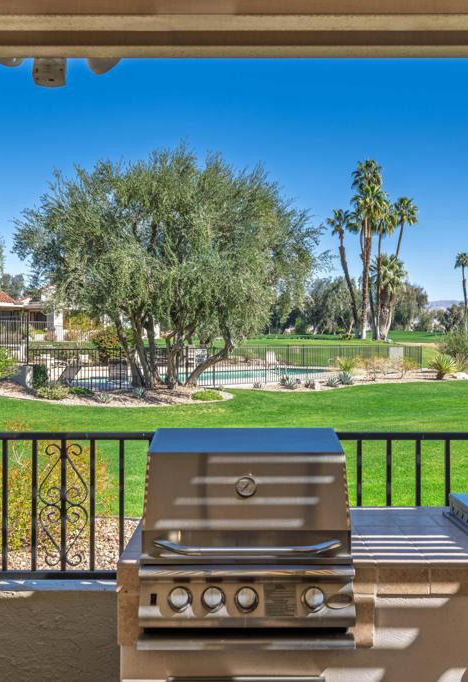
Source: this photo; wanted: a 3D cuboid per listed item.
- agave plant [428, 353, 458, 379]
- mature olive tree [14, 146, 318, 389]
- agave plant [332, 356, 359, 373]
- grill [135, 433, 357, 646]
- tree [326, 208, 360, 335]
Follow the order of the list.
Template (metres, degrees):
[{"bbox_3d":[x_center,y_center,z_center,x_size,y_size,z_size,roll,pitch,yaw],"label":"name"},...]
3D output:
[{"bbox_3d":[8.803,1.072,28.700,1.220,1.093,1.178,0,0,0],"label":"agave plant"},{"bbox_3d":[-2.522,-2.747,25.500,11.360,9.043,10.300,0,0,0],"label":"mature olive tree"},{"bbox_3d":[5.498,1.178,33.500,1.227,0.835,1.150,0,0,0],"label":"agave plant"},{"bbox_3d":[0.044,0.671,2.471,0.706,0.653,0.583,0,0,0],"label":"grill"},{"bbox_3d":[11.714,-7.328,73.000,3.637,13.693,3.300,0,0,0],"label":"tree"}]

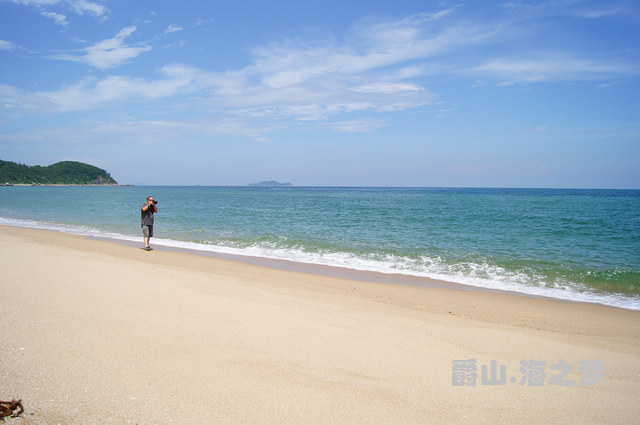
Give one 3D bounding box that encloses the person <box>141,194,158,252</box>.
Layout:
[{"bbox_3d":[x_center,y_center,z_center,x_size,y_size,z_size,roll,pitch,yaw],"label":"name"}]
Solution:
[{"bbox_3d":[-5.370,0.353,15.100,0.450,1.710,0.520,2,4,31],"label":"person"}]

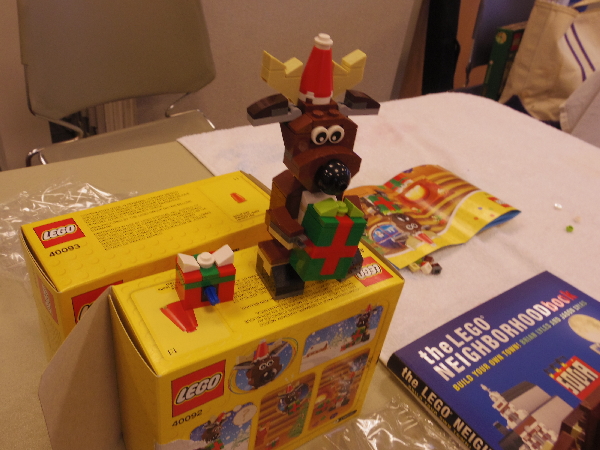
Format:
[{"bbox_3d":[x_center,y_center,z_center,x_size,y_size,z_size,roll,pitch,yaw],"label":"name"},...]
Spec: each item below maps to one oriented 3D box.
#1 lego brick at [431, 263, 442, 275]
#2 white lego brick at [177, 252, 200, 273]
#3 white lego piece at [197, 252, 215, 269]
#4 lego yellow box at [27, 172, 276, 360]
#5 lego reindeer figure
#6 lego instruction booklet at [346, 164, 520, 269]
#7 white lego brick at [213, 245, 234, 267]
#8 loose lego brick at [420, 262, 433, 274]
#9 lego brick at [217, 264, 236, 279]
[{"bbox_3d":[0.133,0.043,0.488,0.008,0.007,0.008,6,34,-6],"label":"lego brick"},{"bbox_3d":[-0.051,0.017,0.232,0.008,0.006,0.008,-8,38,-24],"label":"white lego brick"},{"bbox_3d":[-0.044,0.016,0.236,0.008,0.005,0.008,-8,38,-24],"label":"white lego piece"},{"bbox_3d":[-0.085,0.047,0.326,0.141,0.121,0.060,-19,44,-36],"label":"lego yellow box"},{"bbox_3d":[0.008,-0.026,0.242,0.071,0.119,0.047,-13,40,-29],"label":"lego reindeer figure"},{"bbox_3d":[0.140,-0.019,0.573,0.206,0.018,0.123,-19,43,-35],"label":"lego instruction booklet"},{"bbox_3d":[-0.036,0.014,0.238,0.008,0.006,0.008,-8,38,-24],"label":"white lego brick"},{"bbox_3d":[0.123,0.042,0.487,0.008,0.007,0.008,32,40,29],"label":"loose lego brick"},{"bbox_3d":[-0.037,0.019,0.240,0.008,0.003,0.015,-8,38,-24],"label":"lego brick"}]

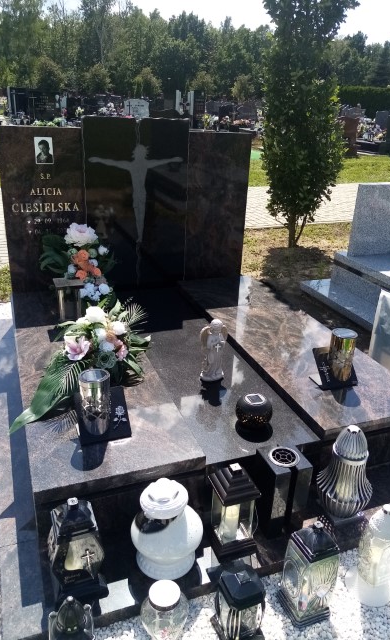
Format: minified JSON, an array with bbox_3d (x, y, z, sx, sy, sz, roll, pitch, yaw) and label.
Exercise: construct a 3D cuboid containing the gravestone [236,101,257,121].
[{"bbox_3d":[2.055,-8.241,19.000,0.950,0.900,0.120,-7,26,-21],"label":"gravestone"}]

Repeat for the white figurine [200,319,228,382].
[{"bbox_3d":[0.084,0.124,2.050,0.118,0.266,0.085,-3,25,-14],"label":"white figurine"}]

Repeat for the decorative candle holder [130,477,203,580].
[{"bbox_3d":[-0.093,0.660,1.575,0.238,0.294,0.238,3,24,-1],"label":"decorative candle holder"}]

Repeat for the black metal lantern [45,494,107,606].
[{"bbox_3d":[-0.357,0.675,1.456,0.147,0.331,0.142,-4,25,-17],"label":"black metal lantern"}]

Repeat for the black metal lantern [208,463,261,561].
[{"bbox_3d":[0.122,0.583,1.489,0.130,0.324,0.130,-7,26,-21],"label":"black metal lantern"}]

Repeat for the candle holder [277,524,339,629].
[{"bbox_3d":[0.360,0.759,1.482,0.125,0.350,0.125,-7,26,-23],"label":"candle holder"}]

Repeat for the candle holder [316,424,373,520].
[{"bbox_3d":[0.532,0.516,1.652,0.203,0.351,0.203,-7,26,-21],"label":"candle holder"}]

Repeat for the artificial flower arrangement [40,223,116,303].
[{"bbox_3d":[-0.701,-0.343,2.900,0.436,0.489,0.285,-6,26,-20],"label":"artificial flower arrangement"}]

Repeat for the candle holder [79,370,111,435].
[{"bbox_3d":[-0.371,0.310,1.796,0.110,0.227,0.110,-6,26,-20],"label":"candle holder"}]

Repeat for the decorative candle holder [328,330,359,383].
[{"bbox_3d":[0.616,0.146,2.000,0.108,0.196,0.108,-7,26,-21],"label":"decorative candle holder"}]

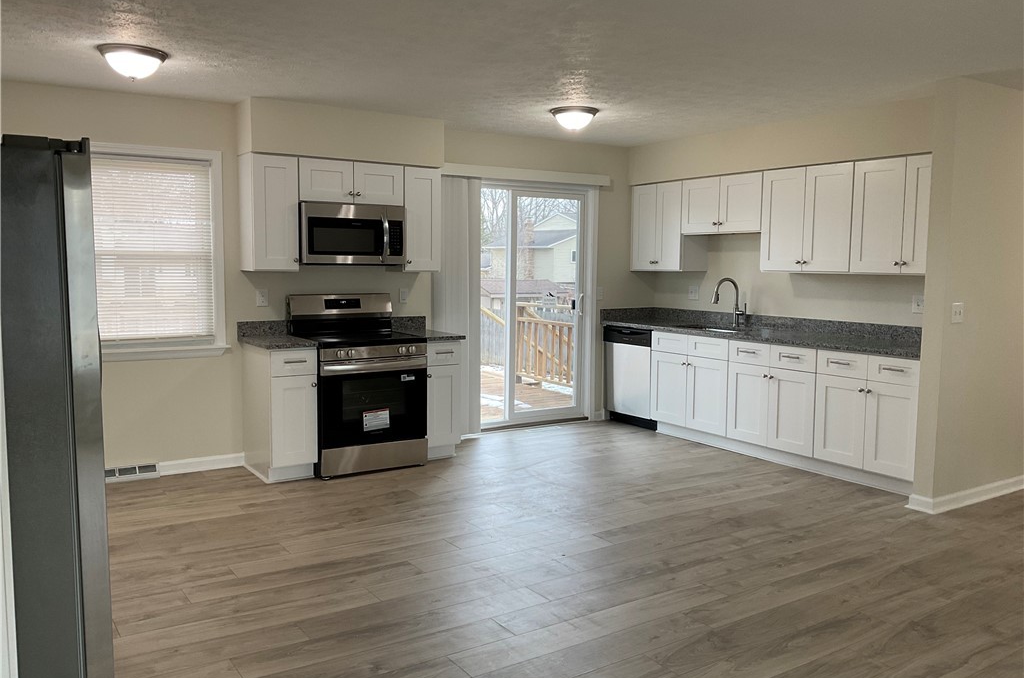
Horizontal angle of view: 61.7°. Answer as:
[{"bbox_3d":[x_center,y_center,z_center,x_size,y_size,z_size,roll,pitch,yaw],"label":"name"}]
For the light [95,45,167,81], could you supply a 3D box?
[{"bbox_3d":[-1.895,-1.366,4.297,0.329,0.141,0.329,-3,6,-33],"label":"light"}]

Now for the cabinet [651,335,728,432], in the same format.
[{"bbox_3d":[1.643,0.351,6.973,0.612,0.785,0.845,-3,6,-33],"label":"cabinet"}]

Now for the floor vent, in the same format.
[{"bbox_3d":[-2.525,0.870,5.497,0.514,0.106,0.050,-3,6,-34],"label":"floor vent"}]

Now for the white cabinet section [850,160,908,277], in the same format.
[{"bbox_3d":[2.538,-0.809,5.744,0.302,0.751,0.383,-3,6,-33],"label":"white cabinet section"}]

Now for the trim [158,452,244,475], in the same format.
[{"bbox_3d":[-2.098,0.852,5.818,0.558,0.082,0.016,-3,6,-33],"label":"trim"}]

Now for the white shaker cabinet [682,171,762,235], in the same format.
[{"bbox_3d":[1.789,-1.073,6.908,0.321,0.453,0.843,-3,6,-34],"label":"white shaker cabinet"}]

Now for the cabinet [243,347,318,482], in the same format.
[{"bbox_3d":[-1.564,0.470,5.767,0.309,0.861,0.626,-3,6,-33],"label":"cabinet"}]

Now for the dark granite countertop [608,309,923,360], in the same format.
[{"bbox_3d":[1.896,-0.073,6.538,0.629,0.141,3.053,-3,6,-33],"label":"dark granite countertop"}]

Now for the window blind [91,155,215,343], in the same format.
[{"bbox_3d":[-2.327,-0.571,5.559,0.747,1.172,0.040,-3,6,-34],"label":"window blind"}]

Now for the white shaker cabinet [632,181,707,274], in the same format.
[{"bbox_3d":[1.383,-0.978,7.526,0.321,0.757,0.617,-3,6,-34],"label":"white shaker cabinet"}]

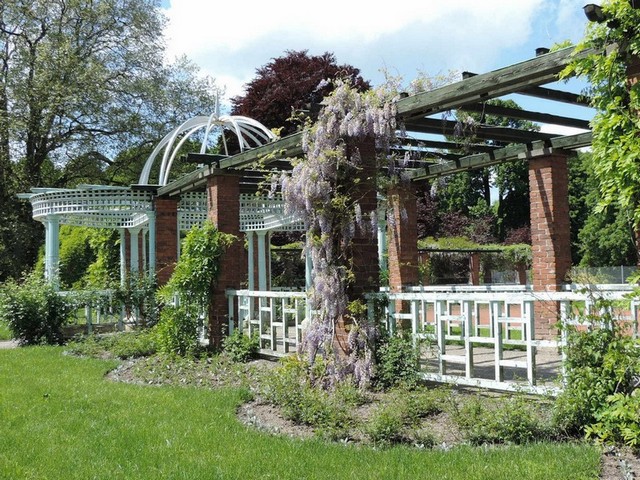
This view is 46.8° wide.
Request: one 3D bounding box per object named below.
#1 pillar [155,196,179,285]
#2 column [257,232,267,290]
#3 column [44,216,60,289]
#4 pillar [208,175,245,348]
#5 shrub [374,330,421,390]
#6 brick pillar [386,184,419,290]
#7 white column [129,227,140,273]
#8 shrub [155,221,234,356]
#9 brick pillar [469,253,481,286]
[{"bbox_3d":[-2.983,0.531,14.400,0.375,2.690,0.375,1,-4,-24],"label":"pillar"},{"bbox_3d":[-1.530,0.958,19.782,0.260,2.470,0.260,0,-4,-15],"label":"column"},{"bbox_3d":[-5.350,0.722,14.891,0.250,2.460,0.250,0,-4,-15],"label":"column"},{"bbox_3d":[-1.529,0.332,11.755,0.375,2.730,0.375,1,-4,-32],"label":"pillar"},{"bbox_3d":[0.795,1.229,7.585,0.450,0.570,0.430,-1,-4,0],"label":"shrub"},{"bbox_3d":[1.489,0.374,13.302,0.375,2.700,0.375,1,-4,-32],"label":"brick pillar"},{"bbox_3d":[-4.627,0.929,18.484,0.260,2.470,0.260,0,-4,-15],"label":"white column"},{"bbox_3d":[-1.975,0.744,11.729,1.170,2.040,0.900,-1,-4,0],"label":"shrub"},{"bbox_3d":[8.295,1.974,39.446,0.380,2.680,0.380,1,-4,-28],"label":"brick pillar"}]

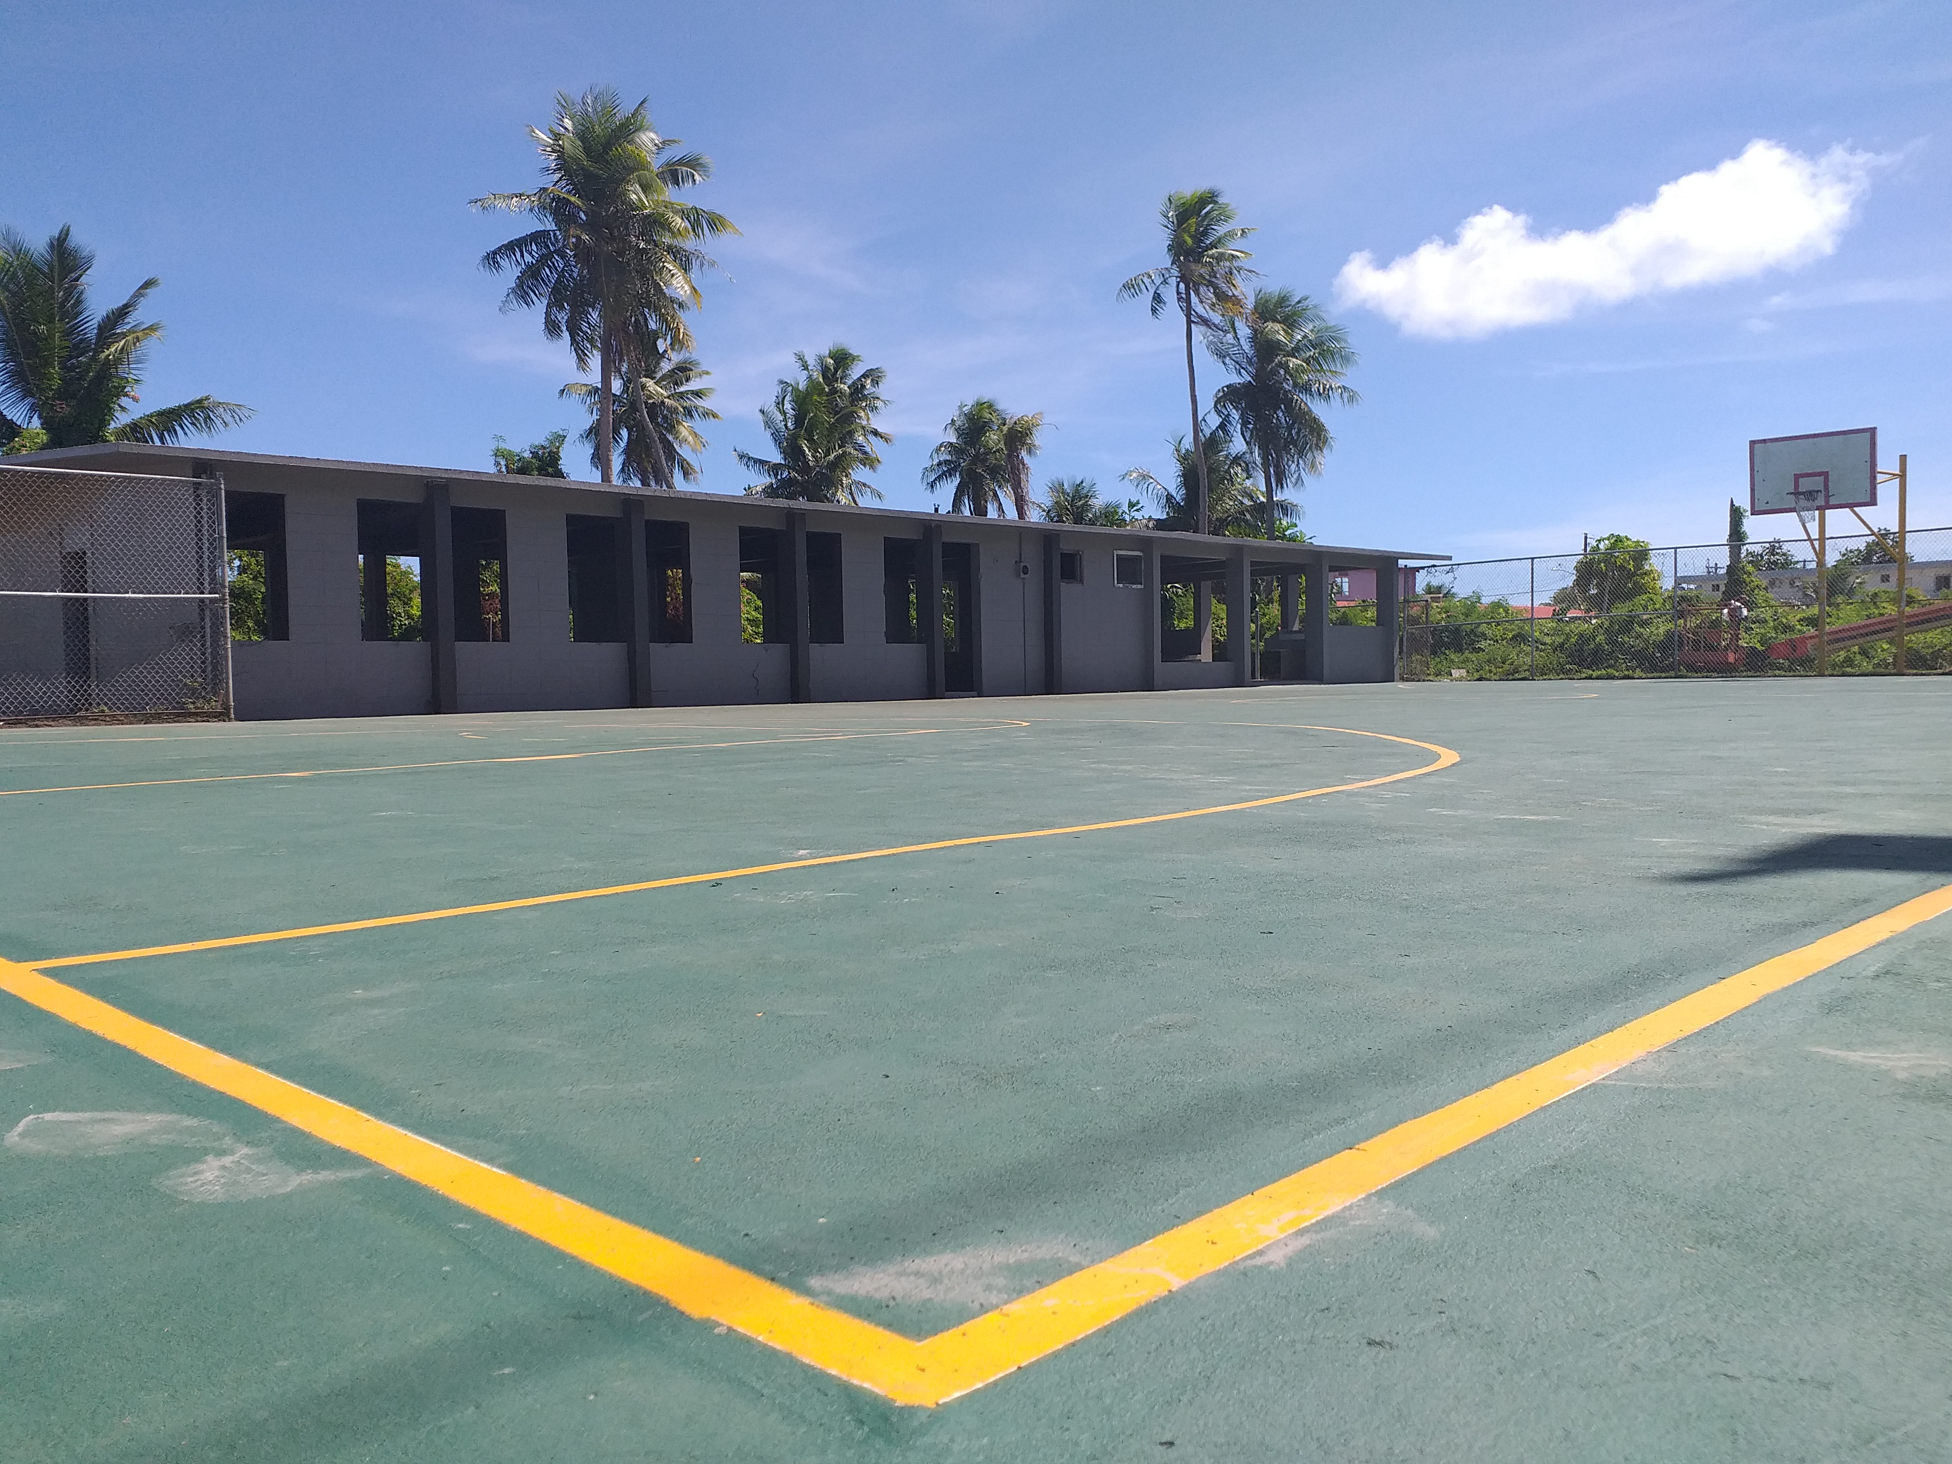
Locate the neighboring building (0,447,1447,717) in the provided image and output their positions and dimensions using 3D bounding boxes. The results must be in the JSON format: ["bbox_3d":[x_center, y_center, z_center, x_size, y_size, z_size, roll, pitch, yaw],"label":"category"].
[{"bbox_3d":[-2.037,-2.156,26.282,26.000,2.990,9.200,-3,3,-45],"label":"neighboring building"}]

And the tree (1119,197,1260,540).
[{"bbox_3d":[6.897,-9.521,47.226,4.500,15.725,4.500,-1,2,0],"label":"tree"}]

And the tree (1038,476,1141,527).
[{"bbox_3d":[3.568,-4.777,46.092,3.300,6.478,3.300,-1,2,0],"label":"tree"}]

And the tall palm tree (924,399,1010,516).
[{"bbox_3d":[0.034,-6.226,48.106,3.800,9.369,4.000,-1,2,0],"label":"tall palm tree"}]

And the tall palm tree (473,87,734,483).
[{"bbox_3d":[-9.321,-8.590,37.158,6.600,15.341,6.400,-1,2,0],"label":"tall palm tree"}]

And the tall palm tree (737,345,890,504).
[{"bbox_3d":[-5.254,-7.042,48.113,5.000,11.229,5.000,-1,2,0],"label":"tall palm tree"}]

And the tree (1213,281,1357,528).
[{"bbox_3d":[10.132,-8.158,48.127,4.900,12.792,4.900,-1,2,0],"label":"tree"}]

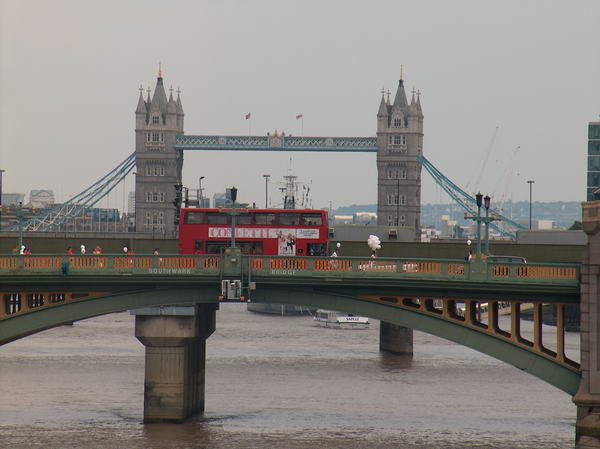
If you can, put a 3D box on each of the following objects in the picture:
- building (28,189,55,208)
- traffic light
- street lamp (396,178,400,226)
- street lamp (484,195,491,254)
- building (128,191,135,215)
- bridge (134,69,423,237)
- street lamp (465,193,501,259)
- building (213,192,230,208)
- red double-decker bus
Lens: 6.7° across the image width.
[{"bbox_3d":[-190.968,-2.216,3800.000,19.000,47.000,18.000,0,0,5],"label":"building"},{"bbox_3d":[-12.333,-2.013,523.000,0.750,4.000,0.700,0,0,4],"label":"traffic light"},{"bbox_3d":[15.032,-2.289,785.000,0.650,9.000,0.500,0,0,4],"label":"street lamp"},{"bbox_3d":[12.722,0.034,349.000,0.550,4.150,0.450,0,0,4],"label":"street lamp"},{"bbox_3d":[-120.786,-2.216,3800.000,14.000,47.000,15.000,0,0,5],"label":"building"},{"bbox_3d":[-6.887,-19.484,1728.000,95.000,68.000,21.000,0,0,6],"label":"bridge"},{"bbox_3d":[11.718,0.052,333.000,2.100,4.250,0.470,0,0,4],"label":"street lamp"},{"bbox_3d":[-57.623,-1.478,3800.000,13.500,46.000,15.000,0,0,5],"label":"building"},{"bbox_3d":[-3.094,1.144,346.000,9.950,4.300,2.520,0,0,4],"label":"red double-decker bus"}]

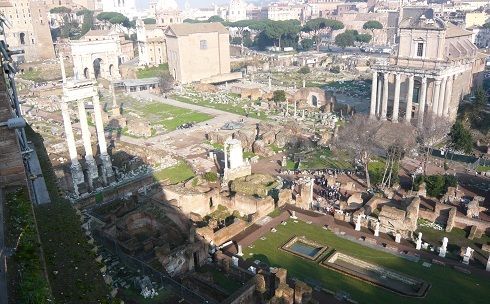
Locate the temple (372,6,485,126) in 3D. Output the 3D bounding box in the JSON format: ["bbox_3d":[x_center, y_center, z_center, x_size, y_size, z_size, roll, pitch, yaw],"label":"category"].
[{"bbox_3d":[53.535,-24.061,115.525,28.420,31.973,20.909,-16,23,-35],"label":"temple"}]

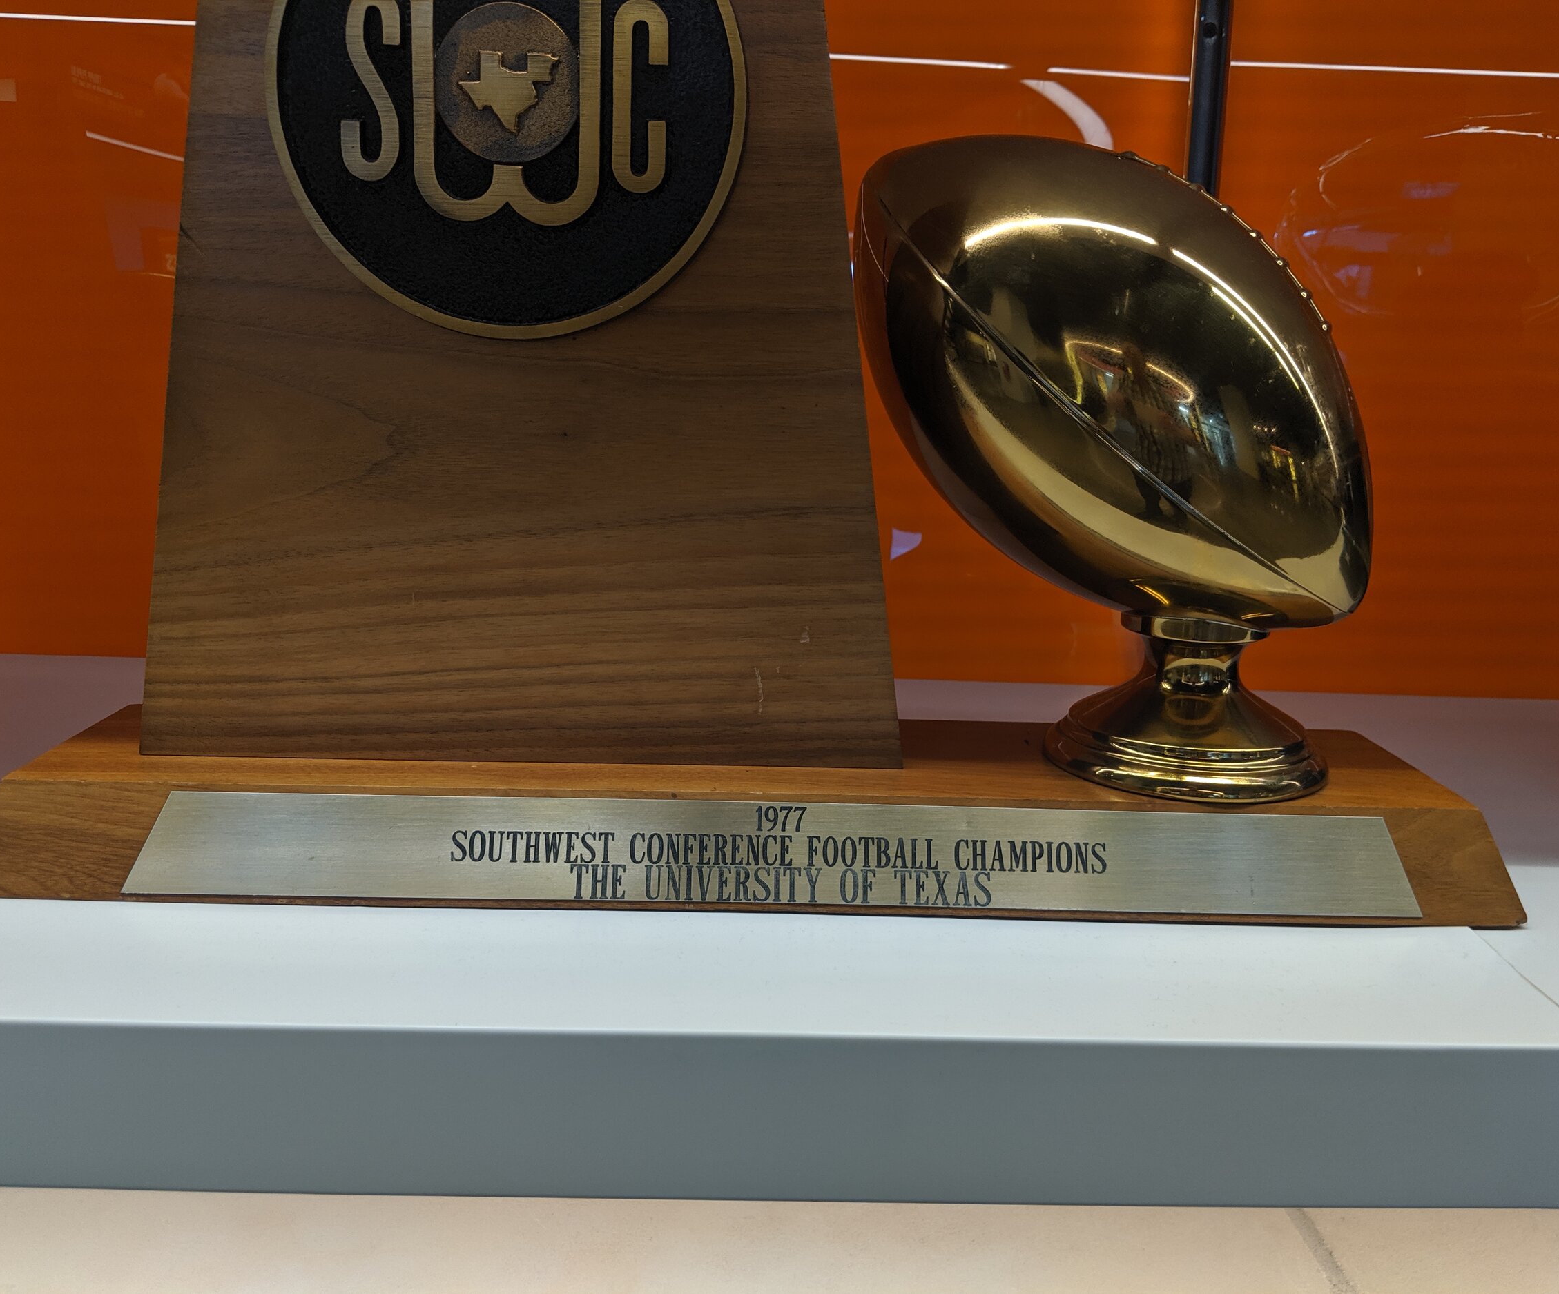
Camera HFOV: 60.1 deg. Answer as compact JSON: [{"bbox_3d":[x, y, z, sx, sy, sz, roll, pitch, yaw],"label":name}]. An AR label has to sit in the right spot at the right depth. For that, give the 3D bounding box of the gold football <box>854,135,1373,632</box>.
[{"bbox_3d":[0.139,-0.114,0.578,0.284,0.165,0.165,46,28,11],"label":"gold football"}]

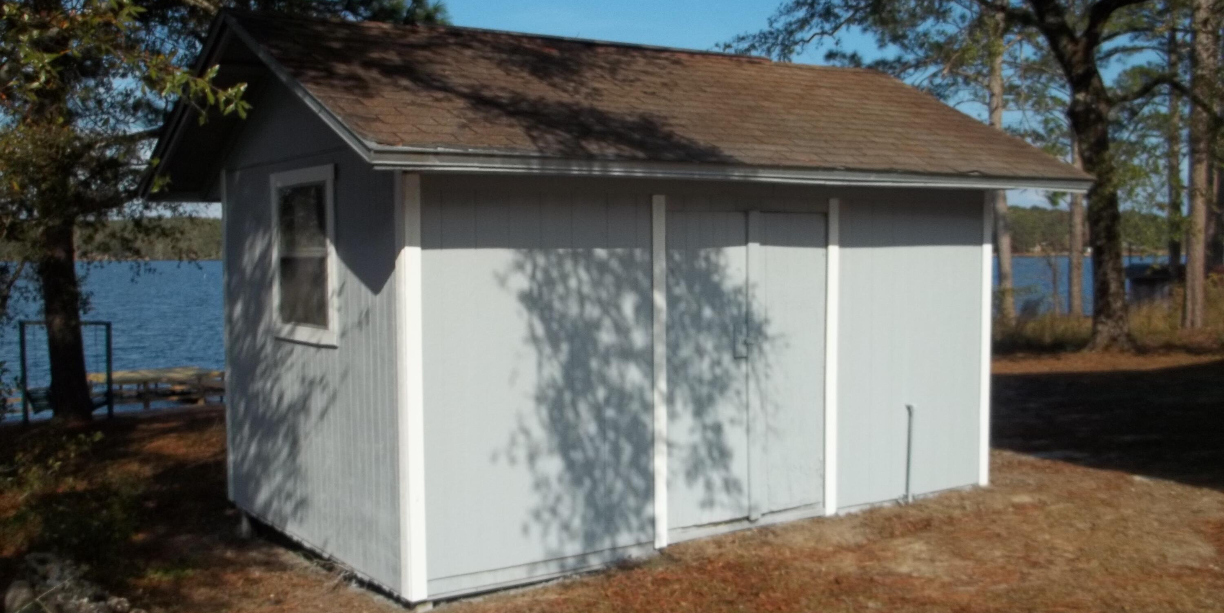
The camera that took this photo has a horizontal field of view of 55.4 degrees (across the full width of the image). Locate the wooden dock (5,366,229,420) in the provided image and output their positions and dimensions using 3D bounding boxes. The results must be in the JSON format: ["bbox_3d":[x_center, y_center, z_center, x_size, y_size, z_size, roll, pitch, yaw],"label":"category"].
[{"bbox_3d":[-13.644,2.366,33.000,6.300,1.200,3.000,-1,3,-17],"label":"wooden dock"}]

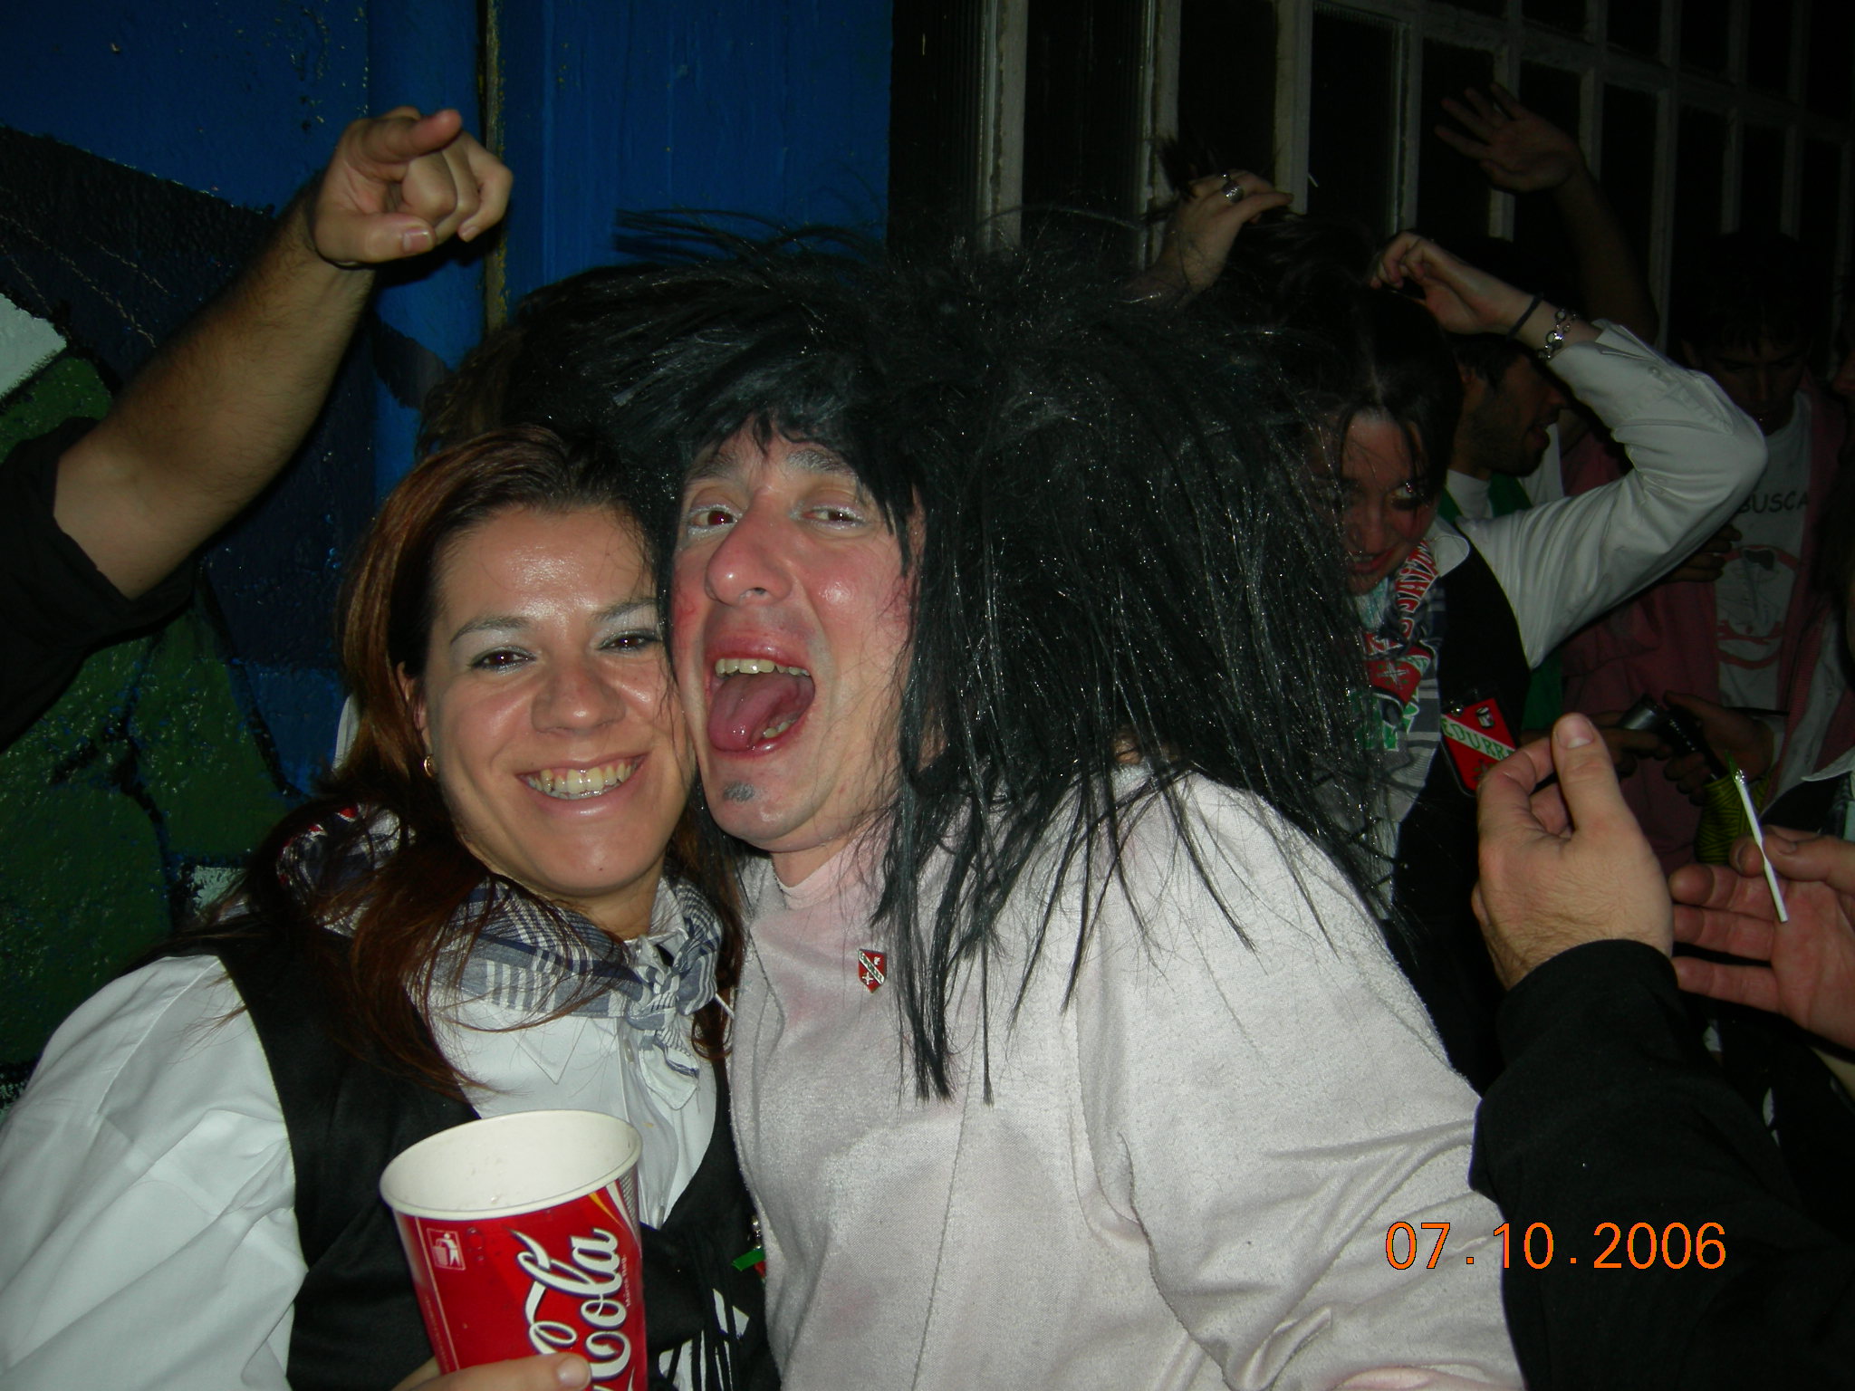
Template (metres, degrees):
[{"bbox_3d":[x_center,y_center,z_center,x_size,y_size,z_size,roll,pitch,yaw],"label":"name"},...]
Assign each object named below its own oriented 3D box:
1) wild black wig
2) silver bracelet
[{"bbox_3d":[0.018,-0.032,0.980,0.430,0.420,0.320,3,7,21],"label":"wild black wig"},{"bbox_3d":[0.550,-0.314,1.680,0.021,0.052,0.050,28,3,7],"label":"silver bracelet"}]

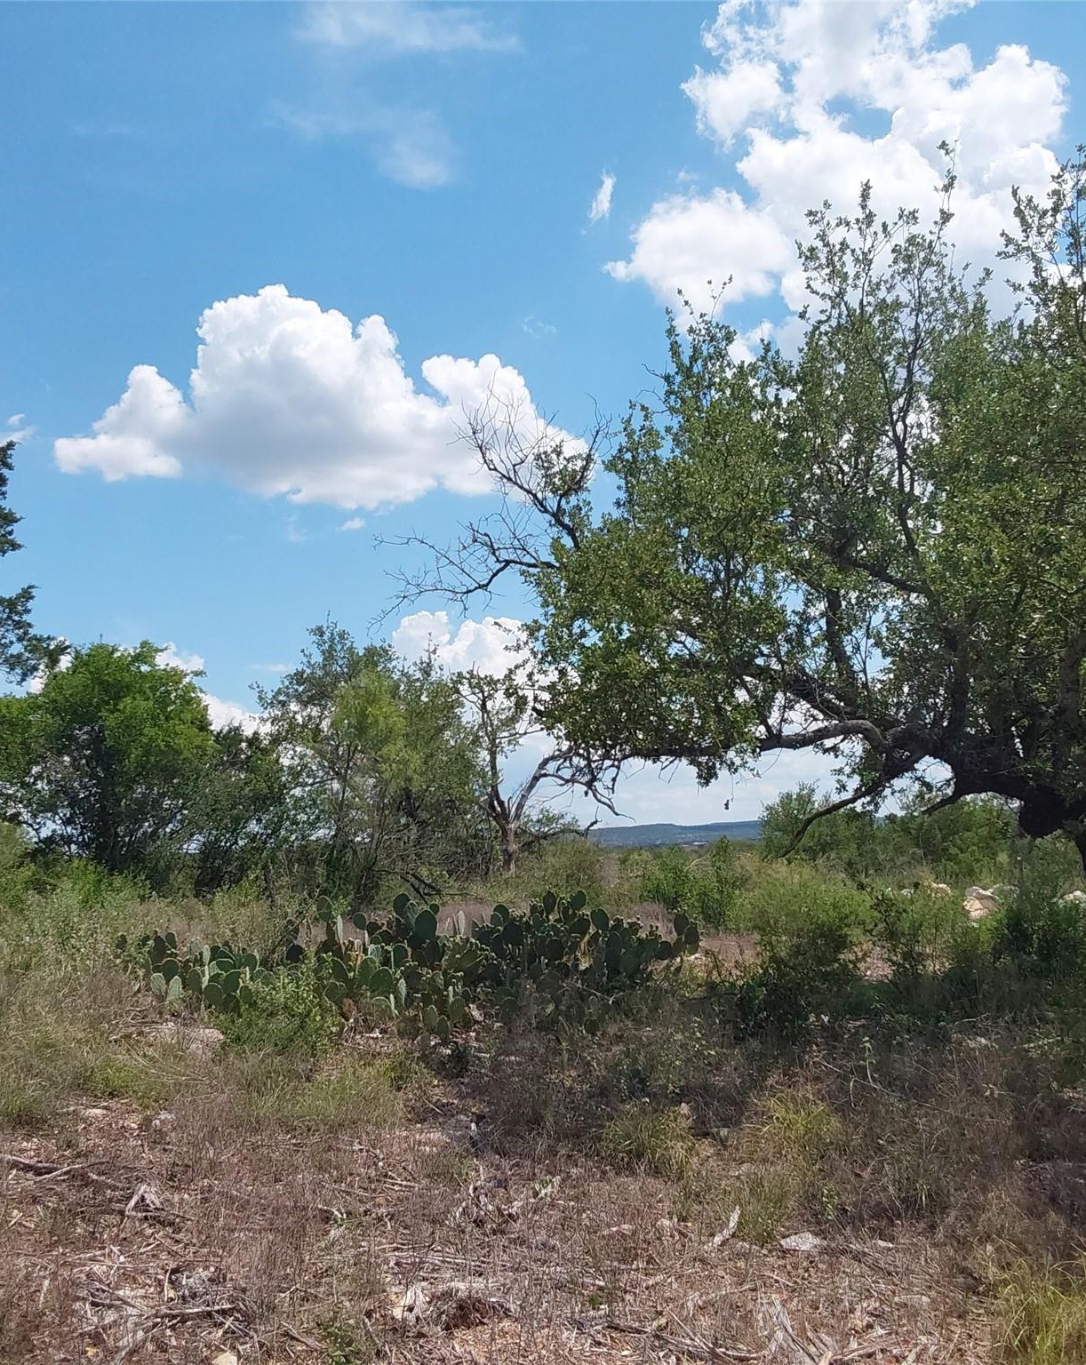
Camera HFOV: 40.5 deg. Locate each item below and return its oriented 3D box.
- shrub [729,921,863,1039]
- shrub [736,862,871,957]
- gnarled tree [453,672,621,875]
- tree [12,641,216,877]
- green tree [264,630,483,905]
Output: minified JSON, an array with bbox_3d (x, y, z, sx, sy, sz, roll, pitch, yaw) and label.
[{"bbox_3d":[2.115,2.463,12.200,1.090,1.010,1.050,0,-6,0],"label":"shrub"},{"bbox_3d":[2.812,2.465,16.000,1.470,1.040,1.400,0,-6,0],"label":"shrub"},{"bbox_3d":[-0.100,1.595,26.000,2.880,3.630,2.800,0,-6,0],"label":"gnarled tree"},{"bbox_3d":[-7.425,1.318,25.500,3.480,4.050,3.400,0,-6,0],"label":"tree"},{"bbox_3d":[-2.816,1.361,24.500,3.690,4.540,3.600,0,-6,0],"label":"green tree"}]

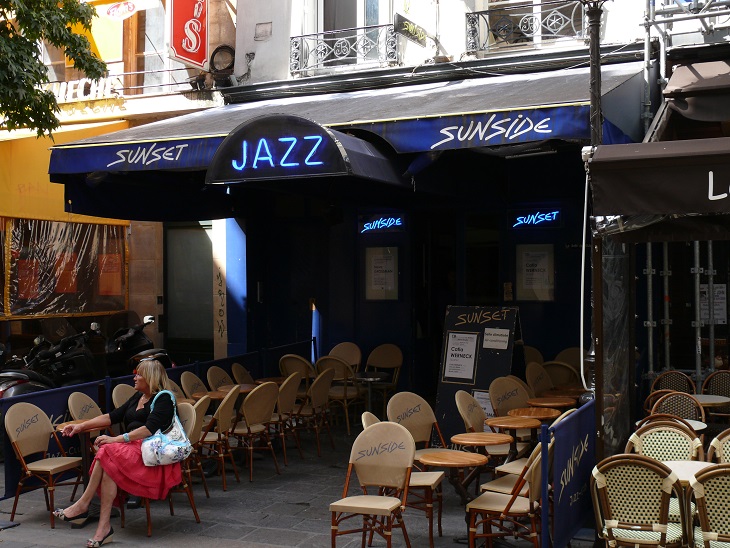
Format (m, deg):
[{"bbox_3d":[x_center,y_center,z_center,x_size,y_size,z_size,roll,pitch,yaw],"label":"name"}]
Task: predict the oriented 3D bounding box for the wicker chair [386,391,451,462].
[{"bbox_3d":[0.486,1.433,7.560,0.470,0.900,0.520,0,-1,-37],"label":"wicker chair"}]

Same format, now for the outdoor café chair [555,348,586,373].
[{"bbox_3d":[2.450,1.360,11.060,0.540,0.930,0.570,0,1,25],"label":"outdoor café chair"}]

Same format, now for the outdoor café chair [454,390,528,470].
[{"bbox_3d":[1.064,1.410,7.670,0.540,0.880,0.460,0,0,26],"label":"outdoor café chair"}]

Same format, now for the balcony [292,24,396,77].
[{"bbox_3d":[-0.279,-3.061,12.696,1.629,0.514,0.240,0,0,26],"label":"balcony"}]

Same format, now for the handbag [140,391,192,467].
[{"bbox_3d":[-1.465,1.140,6.850,0.385,0.560,0.170,-1,0,-14],"label":"handbag"}]

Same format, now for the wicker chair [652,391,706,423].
[{"bbox_3d":[2.450,1.401,7.285,0.490,0.880,0.550,0,0,21],"label":"wicker chair"}]

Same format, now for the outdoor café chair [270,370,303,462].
[{"bbox_3d":[-0.926,1.481,9.680,0.560,0.930,0.460,0,1,27],"label":"outdoor café chair"}]

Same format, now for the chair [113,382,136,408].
[{"bbox_3d":[-1.950,1.431,8.300,0.540,0.880,0.460,0,0,16],"label":"chair"}]

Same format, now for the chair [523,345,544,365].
[{"bbox_3d":[1.855,1.364,11.360,0.540,0.930,0.570,0,1,23],"label":"chair"}]

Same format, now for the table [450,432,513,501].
[{"bbox_3d":[0.827,1.498,6.493,0.441,0.713,0.441,-1,0,0],"label":"table"}]

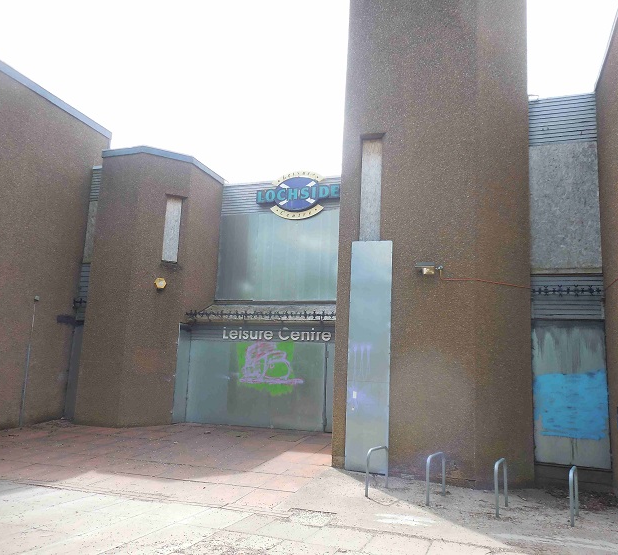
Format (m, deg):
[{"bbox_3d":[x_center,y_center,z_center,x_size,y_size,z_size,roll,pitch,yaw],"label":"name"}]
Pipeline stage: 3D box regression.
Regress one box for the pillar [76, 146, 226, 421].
[{"bbox_3d":[-4.403,0.333,15.309,2.270,7.382,2.871,-1,-10,18],"label":"pillar"}]

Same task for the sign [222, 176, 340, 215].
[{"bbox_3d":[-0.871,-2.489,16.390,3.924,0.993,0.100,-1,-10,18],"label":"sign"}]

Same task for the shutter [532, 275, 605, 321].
[{"bbox_3d":[4.833,0.362,10.007,1.233,0.850,0.080,-1,-10,18],"label":"shutter"}]

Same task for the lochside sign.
[{"bbox_3d":[-0.314,-2.434,16.067,2.680,1.534,0.200,-1,-10,18],"label":"lochside sign"}]

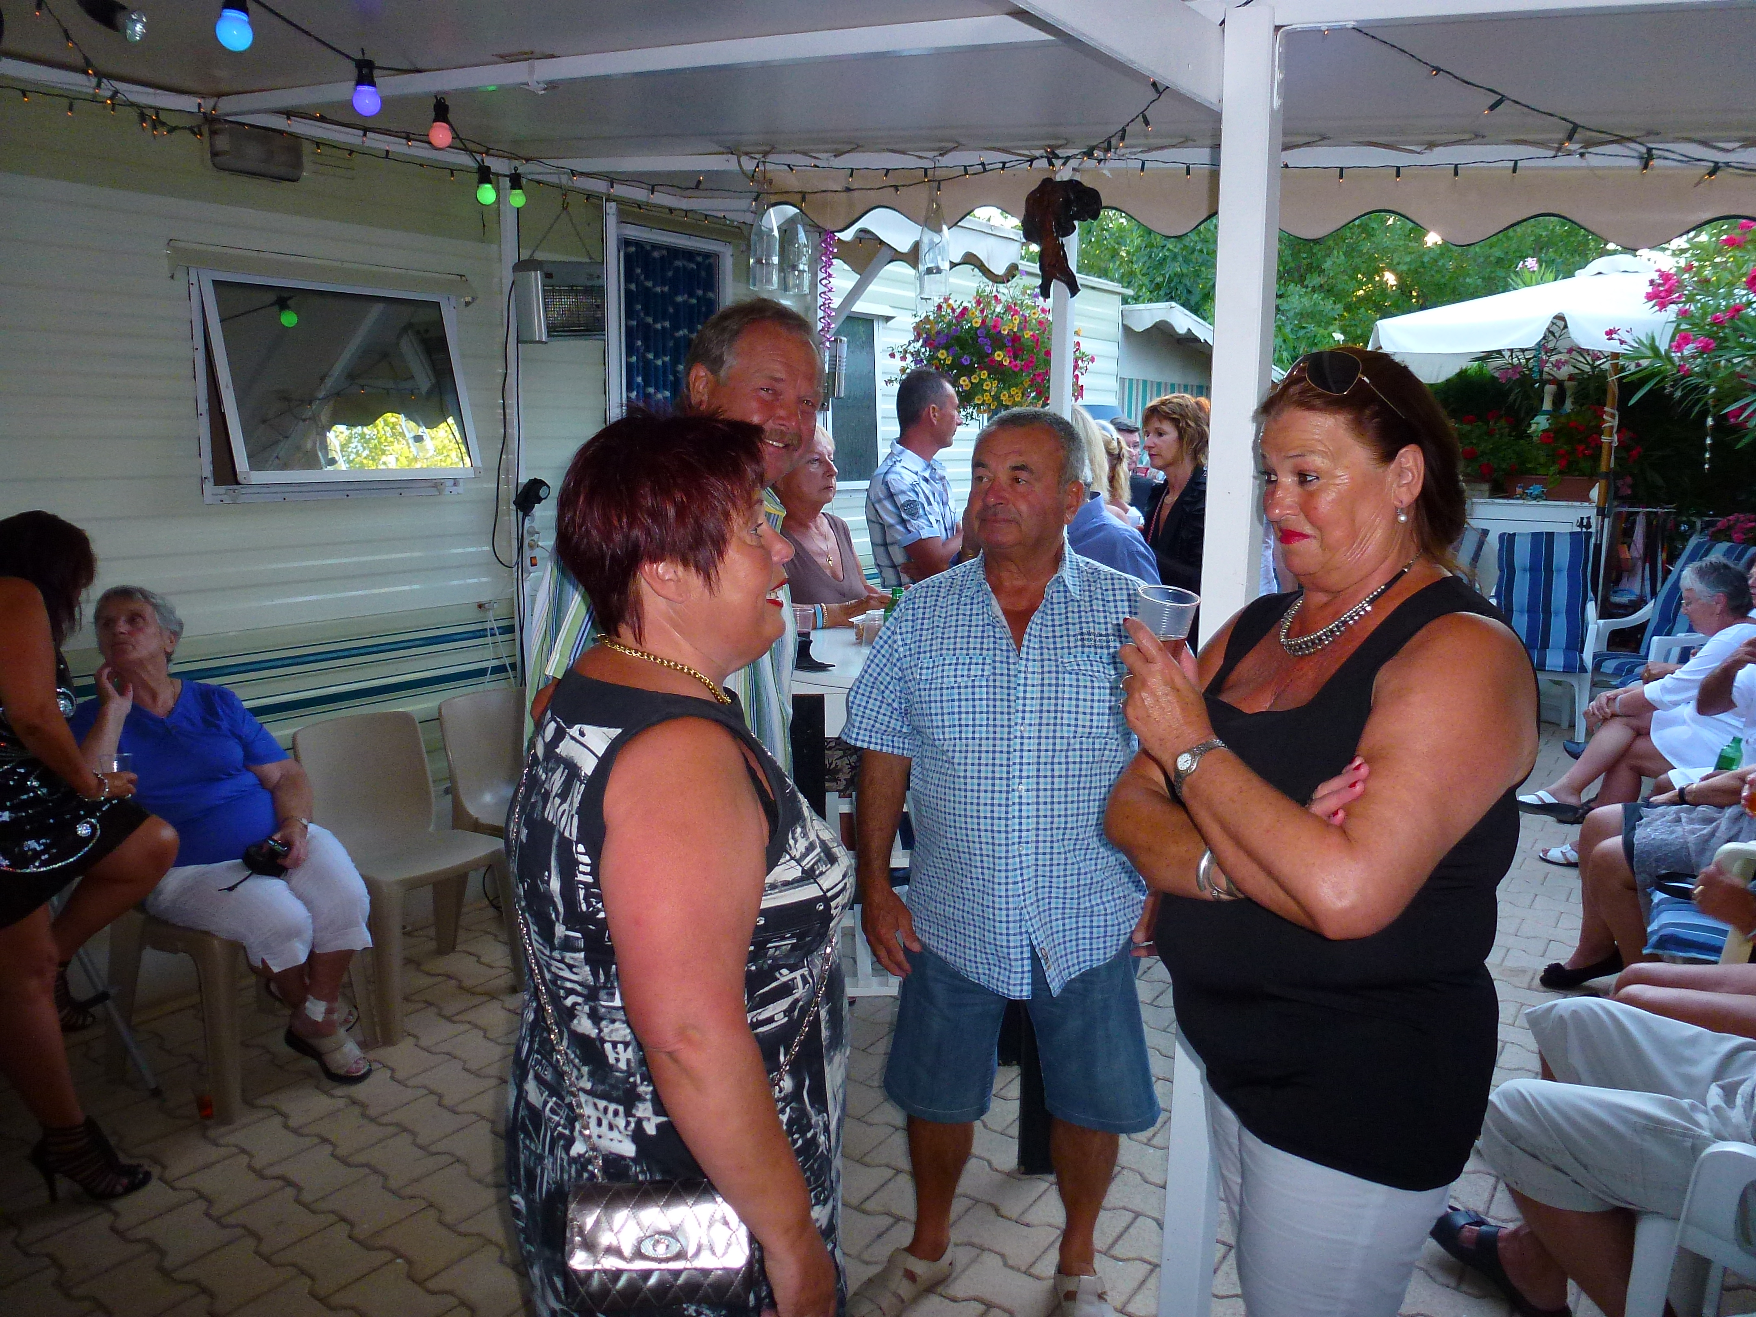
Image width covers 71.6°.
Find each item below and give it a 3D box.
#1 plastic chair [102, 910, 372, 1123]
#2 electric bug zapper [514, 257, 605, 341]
[{"bbox_3d":[-1.589,0.650,3.066,0.520,0.800,0.480,7,12,35],"label":"plastic chair"},{"bbox_3d":[-1.008,-1.157,3.951,0.088,0.255,0.345,9,16,32],"label":"electric bug zapper"}]

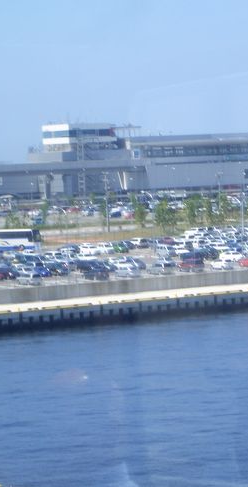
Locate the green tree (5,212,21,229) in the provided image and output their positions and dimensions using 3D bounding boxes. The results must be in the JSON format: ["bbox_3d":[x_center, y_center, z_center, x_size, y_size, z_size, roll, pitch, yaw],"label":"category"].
[{"bbox_3d":[-24.696,-4.977,428.442,3.130,3.920,3.130,-2,3,0],"label":"green tree"}]

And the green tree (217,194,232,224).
[{"bbox_3d":[22.660,-8.190,431.880,3.100,6.700,3.100,-2,3,0],"label":"green tree"}]

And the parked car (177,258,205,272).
[{"bbox_3d":[9.050,2.840,255.960,1.720,1.750,4.400,-3,3,-28],"label":"parked car"}]

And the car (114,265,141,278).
[{"bbox_3d":[0.480,3.643,246.078,1.670,1.480,3.950,-4,3,-33],"label":"car"}]

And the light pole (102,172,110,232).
[{"bbox_3d":[-3.760,-8.440,394.390,1.100,12.300,0.700,-2,3,0],"label":"light pole"}]

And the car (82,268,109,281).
[{"bbox_3d":[-3.570,3.850,245.310,1.690,1.500,4.300,-3,3,-28],"label":"car"}]

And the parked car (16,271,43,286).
[{"bbox_3d":[-11.784,4.464,237.853,1.620,1.520,3.650,-4,3,-33],"label":"parked car"}]

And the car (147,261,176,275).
[{"bbox_3d":[5.029,3.270,250.581,1.720,1.470,4.200,-4,3,-33],"label":"car"}]

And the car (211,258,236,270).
[{"bbox_3d":[13.290,2.730,258.550,1.690,1.480,4.200,-3,3,-28],"label":"car"}]

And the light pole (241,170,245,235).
[{"bbox_3d":[22.240,-7.420,355.920,0.800,12.200,0.600,-2,3,0],"label":"light pole"}]

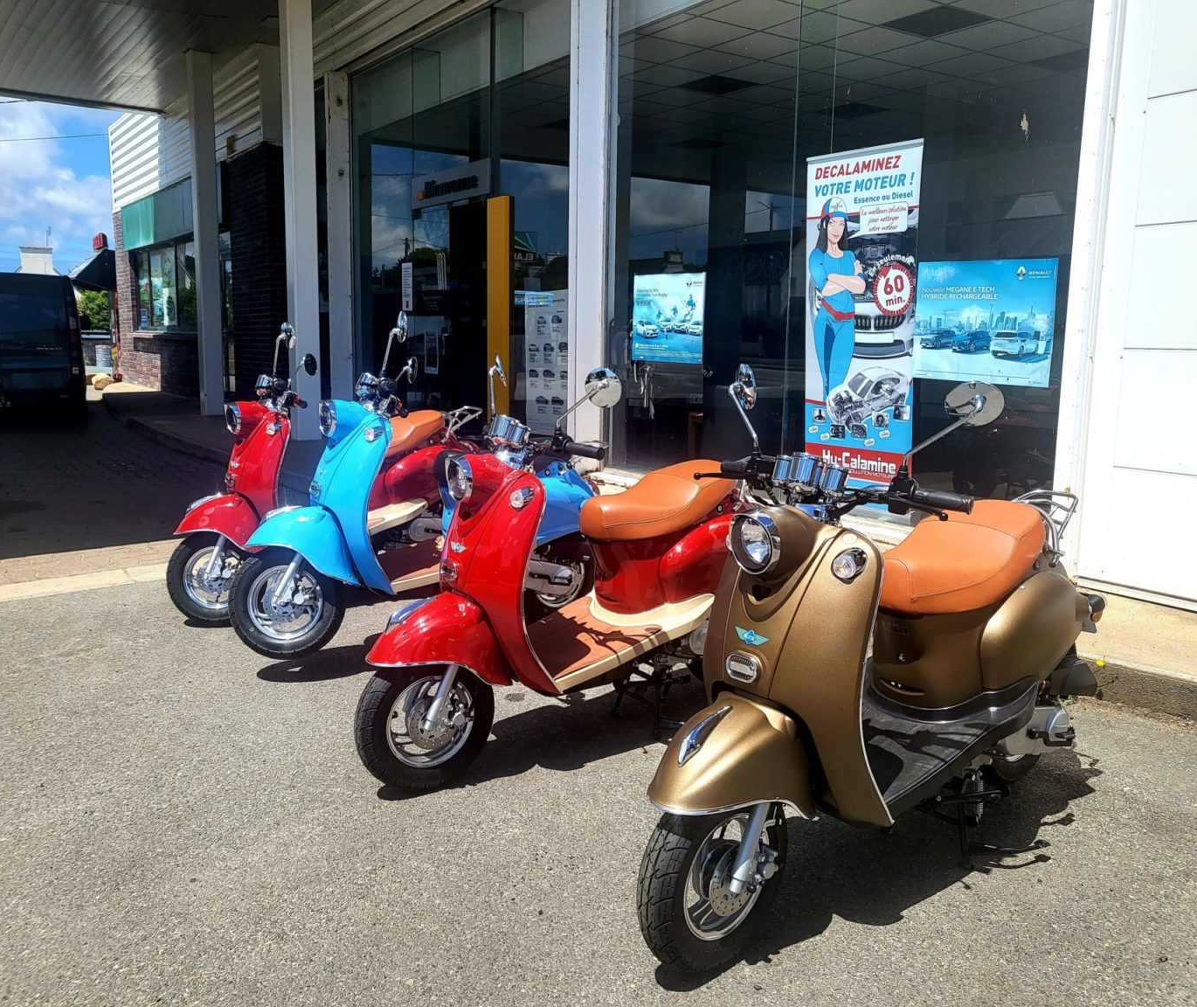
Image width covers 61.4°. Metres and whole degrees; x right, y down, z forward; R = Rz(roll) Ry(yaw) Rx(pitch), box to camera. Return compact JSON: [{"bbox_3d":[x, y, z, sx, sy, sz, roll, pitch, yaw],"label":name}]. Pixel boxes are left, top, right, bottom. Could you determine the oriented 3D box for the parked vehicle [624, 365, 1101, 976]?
[{"bbox_3d":[0.759,0.292,2.419,1.700,1.230,0.720,-7,13,-39],"label":"parked vehicle"}]

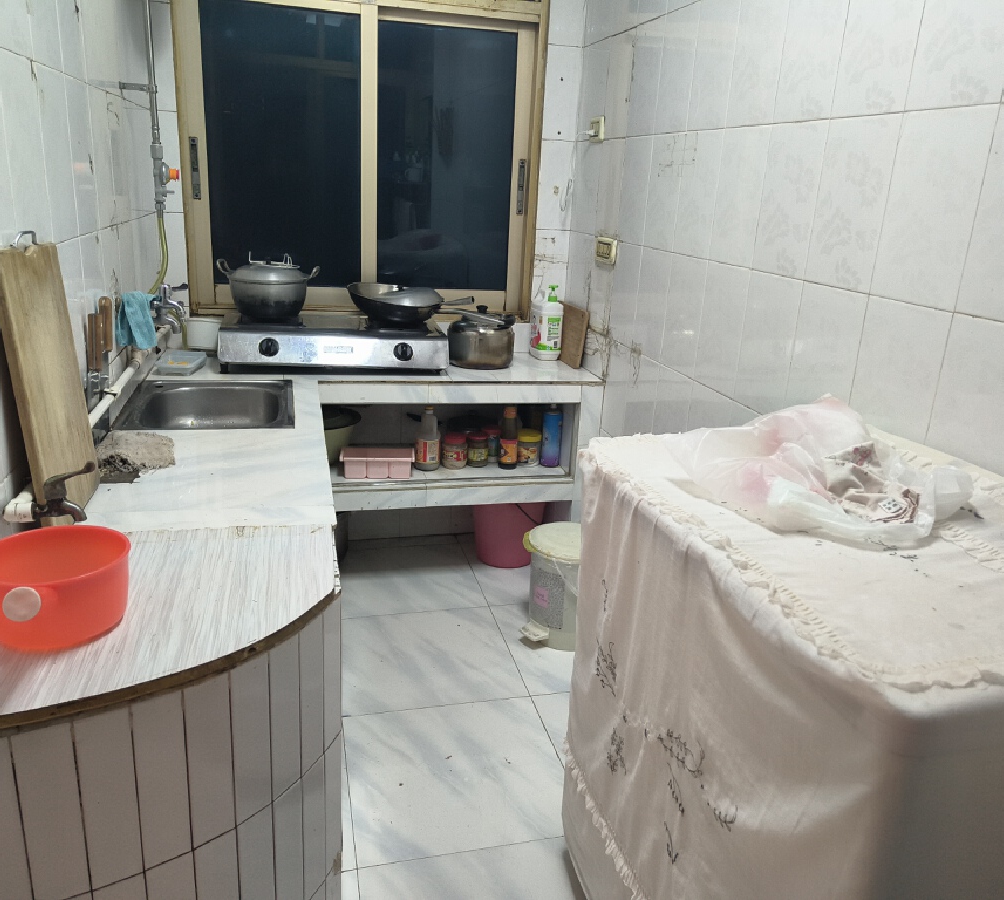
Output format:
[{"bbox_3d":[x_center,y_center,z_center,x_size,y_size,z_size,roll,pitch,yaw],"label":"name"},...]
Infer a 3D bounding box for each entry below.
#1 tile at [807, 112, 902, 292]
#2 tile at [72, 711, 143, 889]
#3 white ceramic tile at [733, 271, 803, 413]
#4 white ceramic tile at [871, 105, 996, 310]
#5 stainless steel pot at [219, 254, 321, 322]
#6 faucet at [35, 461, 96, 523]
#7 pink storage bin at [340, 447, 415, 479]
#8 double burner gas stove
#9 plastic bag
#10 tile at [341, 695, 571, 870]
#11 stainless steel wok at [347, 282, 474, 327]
[{"bbox_3d":[0.636,-0.446,1.509,0.012,0.300,0.200,-2,18,-14],"label":"tile"},{"bbox_3d":[-0.467,0.414,0.988,0.060,0.240,0.009,-9,21,-33],"label":"tile"},{"bbox_3d":[0.572,-0.224,1.785,0.012,0.300,0.200,-2,18,-14],"label":"white ceramic tile"},{"bbox_3d":[0.677,-0.380,1.312,0.010,0.297,0.199,-2,18,-14],"label":"white ceramic tile"},{"bbox_3d":[-0.747,-0.522,2.673,0.305,0.198,0.245,3,18,0],"label":"stainless steel pot"},{"bbox_3d":[-0.615,0.060,1.175,0.088,0.092,0.038,-2,18,-14],"label":"faucet"},{"bbox_3d":[-0.413,0.042,2.743,0.238,0.075,0.110,0,18,-9],"label":"pink storage bin"},{"bbox_3d":[-0.533,-0.360,2.716,0.700,0.155,0.370,0,18,-10],"label":"double burner gas stove"},{"bbox_3d":[0.433,-0.004,1.117,0.370,0.105,0.395,-2,18,-14],"label":"plastic bag"},{"bbox_3d":[-0.104,0.751,1.943,0.500,0.010,0.500,-1,18,-14],"label":"tile"},{"bbox_3d":[-0.313,-0.487,2.777,0.405,0.120,0.320,-2,18,-14],"label":"stainless steel wok"}]

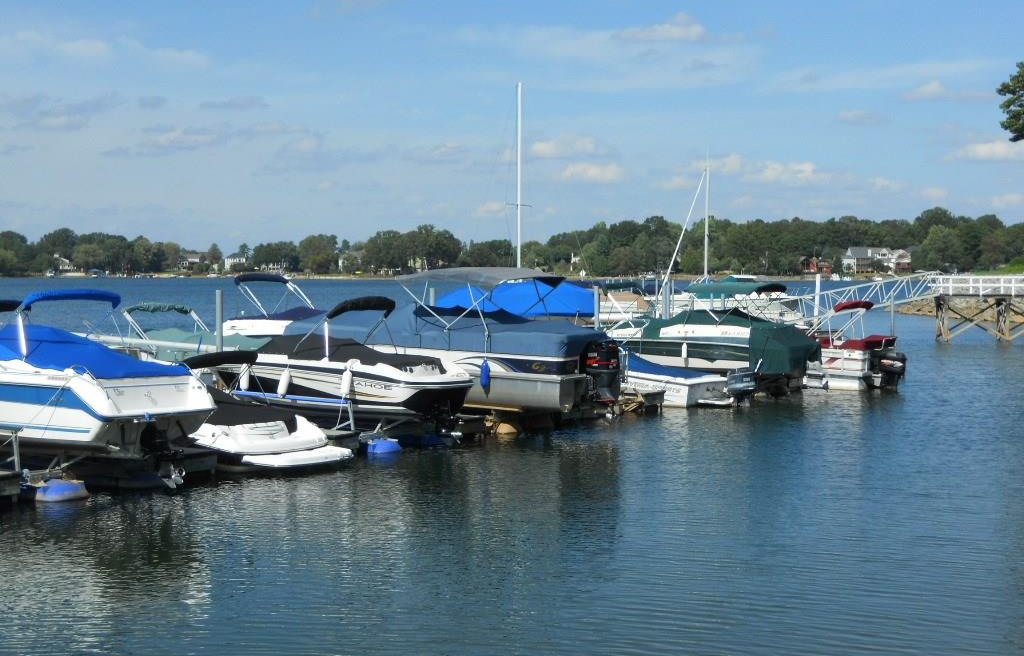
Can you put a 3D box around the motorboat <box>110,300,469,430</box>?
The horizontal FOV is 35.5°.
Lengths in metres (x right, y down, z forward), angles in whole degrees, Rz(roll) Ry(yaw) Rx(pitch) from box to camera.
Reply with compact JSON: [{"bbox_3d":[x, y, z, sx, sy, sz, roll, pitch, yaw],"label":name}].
[{"bbox_3d":[-3.821,0.599,31.193,6.200,2.450,2.450,1,2,33],"label":"motorboat"}]

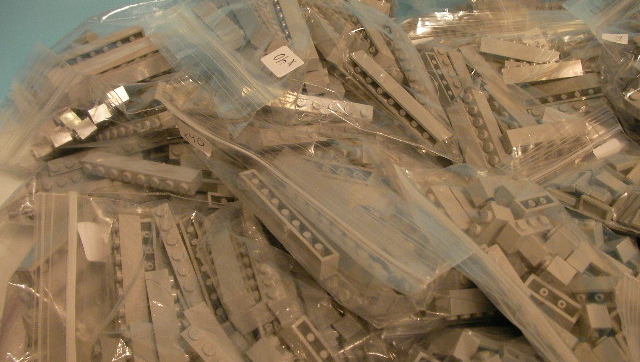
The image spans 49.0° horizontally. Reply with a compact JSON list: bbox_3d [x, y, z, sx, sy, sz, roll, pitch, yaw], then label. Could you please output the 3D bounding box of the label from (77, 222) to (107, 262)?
[{"bbox_3d":[-0.101,0.027,0.314,0.013,0.001,0.019,-3,62,-37],"label":"label"}]

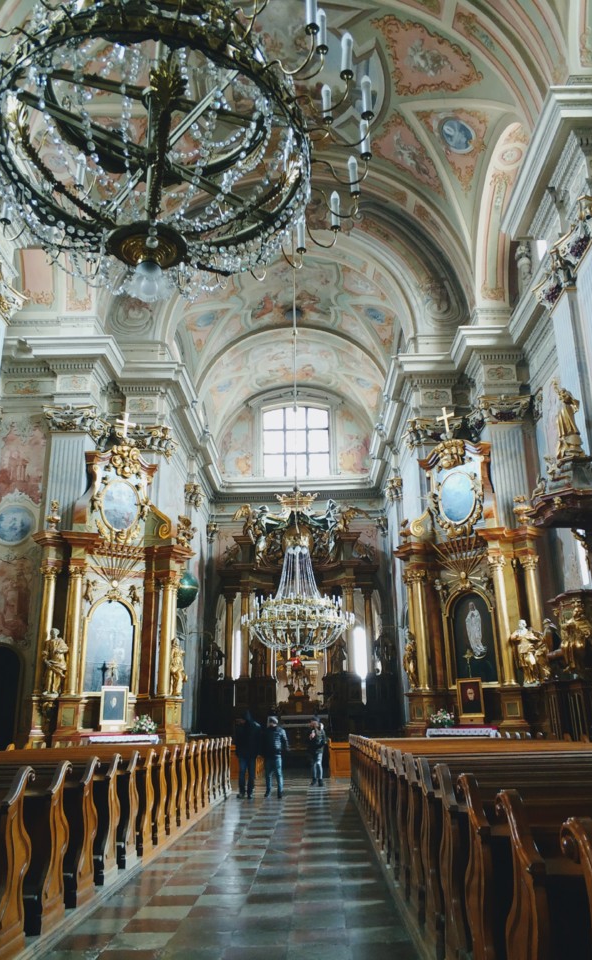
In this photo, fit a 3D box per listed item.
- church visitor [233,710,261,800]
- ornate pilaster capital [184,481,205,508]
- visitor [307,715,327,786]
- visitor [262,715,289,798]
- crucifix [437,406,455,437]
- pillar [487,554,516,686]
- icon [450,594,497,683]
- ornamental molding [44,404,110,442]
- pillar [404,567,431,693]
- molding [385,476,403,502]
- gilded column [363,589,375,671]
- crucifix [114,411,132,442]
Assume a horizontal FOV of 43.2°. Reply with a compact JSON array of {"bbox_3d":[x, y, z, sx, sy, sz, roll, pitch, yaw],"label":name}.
[{"bbox_3d":[-1.076,6.043,16.519,0.450,1.790,0.520,-17,-24,40],"label":"church visitor"},{"bbox_3d":[-4.385,0.748,32.494,0.600,0.950,1.350,-1,-18,1],"label":"ornate pilaster capital"},{"bbox_3d":[0.562,7.069,19.536,0.480,1.727,0.470,4,-19,-16],"label":"visitor"},{"bbox_3d":[-0.477,6.353,17.209,0.550,1.780,0.400,3,-19,-10],"label":"visitor"},{"bbox_3d":[4.935,-1.921,24.529,0.110,0.954,0.620,16,-24,-41],"label":"crucifix"},{"bbox_3d":[5.951,3.983,21.472,0.520,3.699,0.520,-1,-18,1],"label":"pillar"},{"bbox_3d":[5.164,4.531,21.519,1.320,2.548,0.120,-17,-24,40],"label":"icon"},{"bbox_3d":[-7.442,-1.845,25.354,1.714,0.830,1.575,-1,-18,1],"label":"ornamental molding"},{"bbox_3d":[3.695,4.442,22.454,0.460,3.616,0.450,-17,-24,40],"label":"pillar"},{"bbox_3d":[4.513,0.666,34.567,0.620,0.970,1.600,-1,-18,0],"label":"molding"},{"bbox_3d":[3.554,7.197,36.059,0.500,3.949,0.500,-1,-18,1],"label":"gilded column"},{"bbox_3d":[-5.862,-1.847,25.754,0.720,1.080,0.120,13,-23,-36],"label":"crucifix"}]

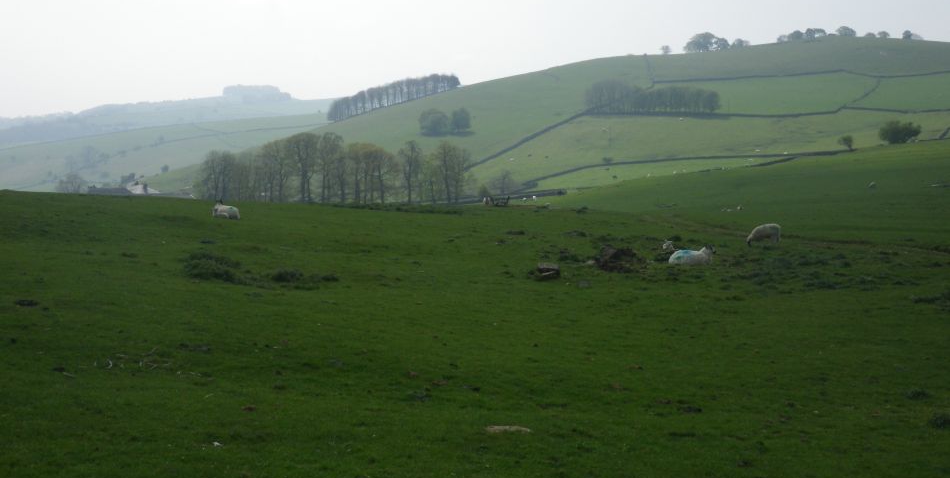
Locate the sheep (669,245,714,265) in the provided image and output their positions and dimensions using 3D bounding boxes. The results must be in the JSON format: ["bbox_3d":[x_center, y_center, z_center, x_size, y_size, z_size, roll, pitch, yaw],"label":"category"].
[{"bbox_3d":[5.840,0.438,28.500,1.200,0.570,0.500,0,2,-10],"label":"sheep"}]

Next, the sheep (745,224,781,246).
[{"bbox_3d":[9.273,-0.121,34.000,1.100,0.780,0.420,1,2,16],"label":"sheep"}]

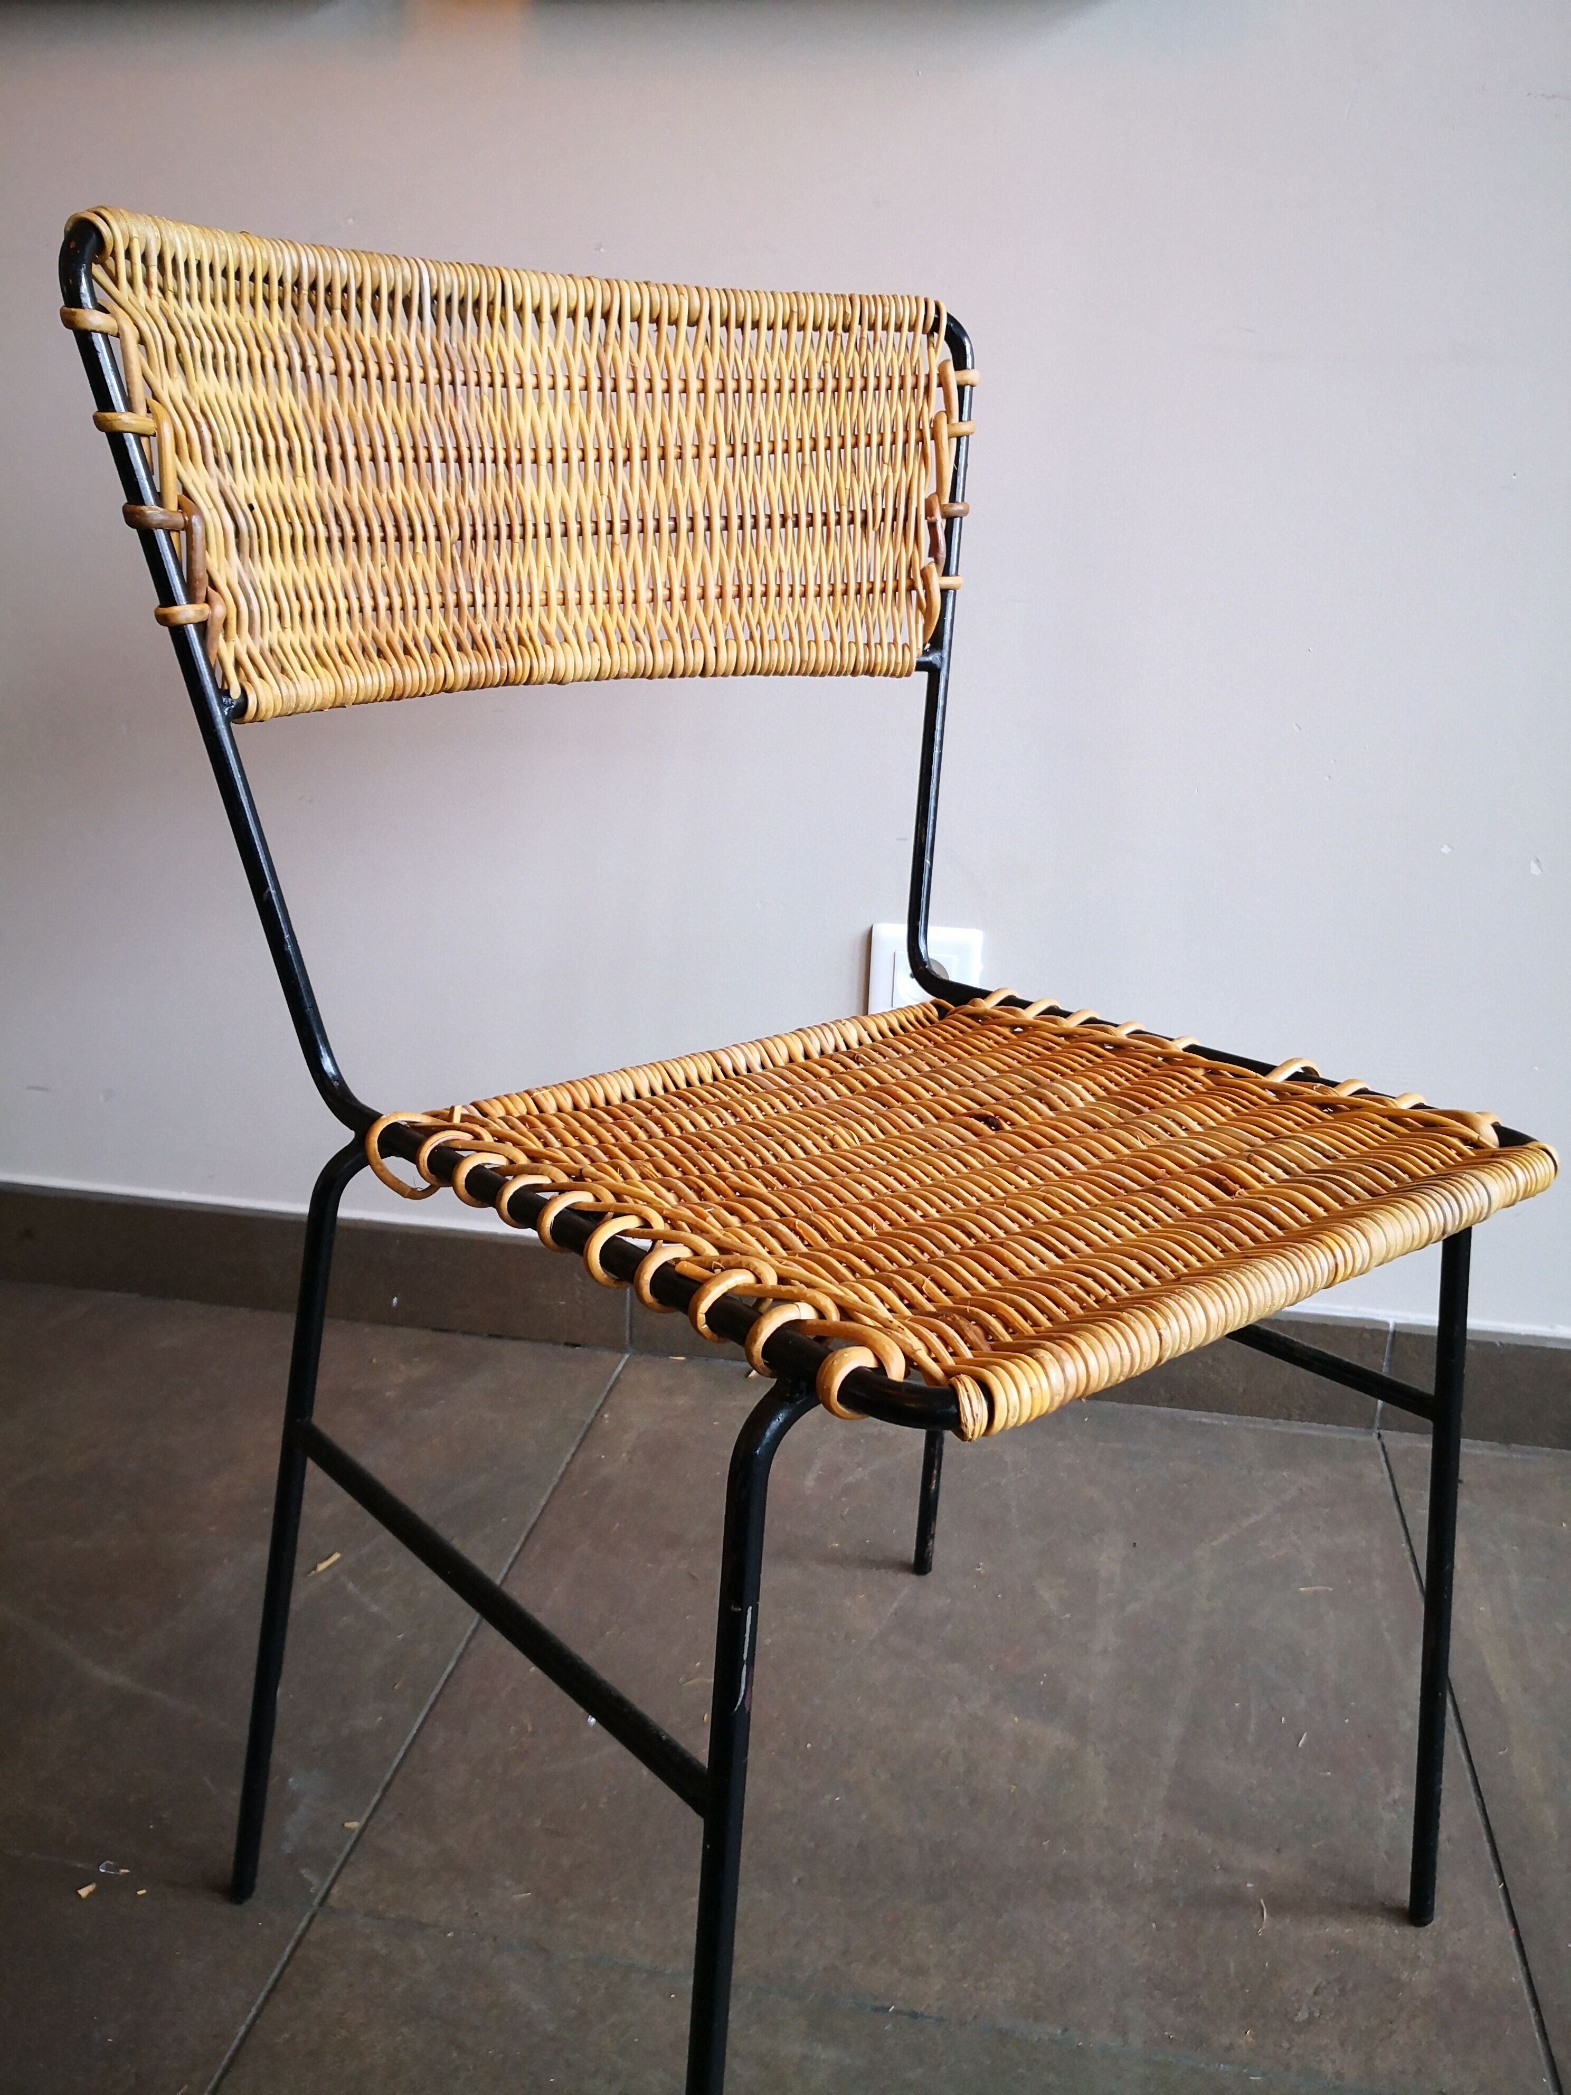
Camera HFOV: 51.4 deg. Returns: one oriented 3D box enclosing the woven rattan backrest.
[{"bbox_3d":[-0.102,-0.266,0.777,0.458,0.203,0.107,-13,20,-35],"label":"woven rattan backrest"}]

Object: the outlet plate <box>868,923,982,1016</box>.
[{"bbox_3d":[0.104,-0.051,1.220,0.081,0.081,0.010,5,19,10],"label":"outlet plate"}]

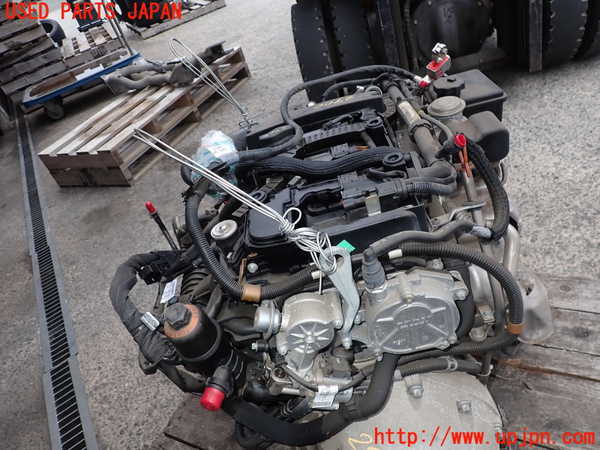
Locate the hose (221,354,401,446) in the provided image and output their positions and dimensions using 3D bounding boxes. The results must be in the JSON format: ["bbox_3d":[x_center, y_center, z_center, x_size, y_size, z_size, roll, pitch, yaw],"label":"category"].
[{"bbox_3d":[0.023,0.221,0.554,0.240,0.088,0.089,-21,36,-3],"label":"hose"}]

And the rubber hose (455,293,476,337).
[{"bbox_3d":[0.240,0.129,0.625,0.036,0.079,0.040,-14,36,7],"label":"rubber hose"}]

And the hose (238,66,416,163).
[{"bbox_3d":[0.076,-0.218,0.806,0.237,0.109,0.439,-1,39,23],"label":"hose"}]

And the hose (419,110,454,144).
[{"bbox_3d":[0.246,-0.179,0.774,0.028,0.013,0.090,-28,62,-13],"label":"hose"}]

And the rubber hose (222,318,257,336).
[{"bbox_3d":[-0.082,0.139,0.588,0.061,0.025,0.025,-2,38,8],"label":"rubber hose"}]

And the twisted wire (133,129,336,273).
[{"bbox_3d":[-0.099,-0.055,0.596,0.388,0.054,0.041,32,56,20],"label":"twisted wire"}]

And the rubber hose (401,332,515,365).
[{"bbox_3d":[0.225,0.176,0.615,0.194,0.021,0.021,-8,34,-10],"label":"rubber hose"}]

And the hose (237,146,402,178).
[{"bbox_3d":[0.023,-0.094,0.646,0.272,0.029,0.064,-1,39,13],"label":"hose"}]

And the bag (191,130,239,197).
[{"bbox_3d":[-0.138,-0.101,0.700,0.080,0.085,0.080,-14,36,7],"label":"bag"}]

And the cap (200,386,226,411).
[{"bbox_3d":[-0.114,0.228,0.570,0.031,0.031,0.030,25,51,0],"label":"cap"}]

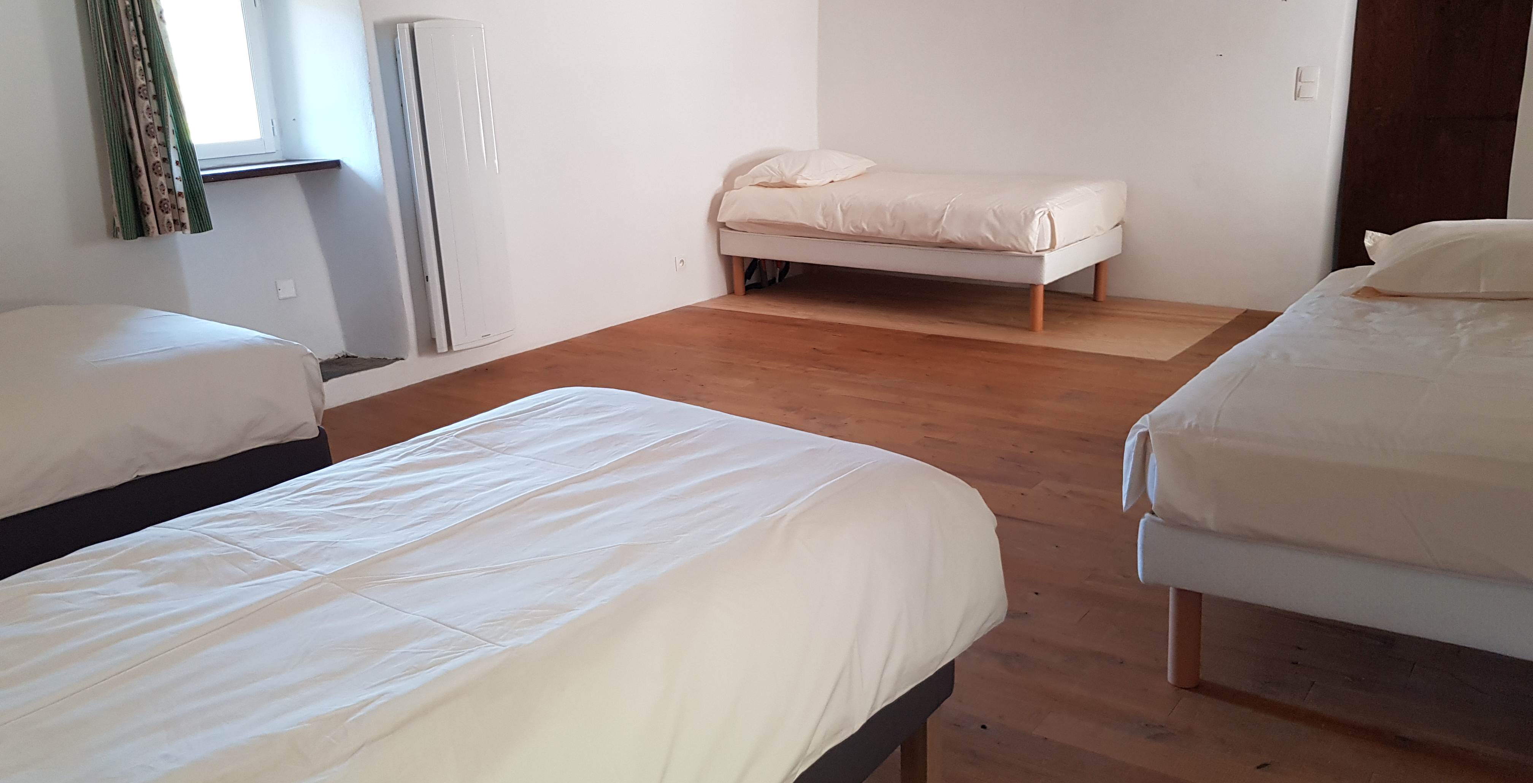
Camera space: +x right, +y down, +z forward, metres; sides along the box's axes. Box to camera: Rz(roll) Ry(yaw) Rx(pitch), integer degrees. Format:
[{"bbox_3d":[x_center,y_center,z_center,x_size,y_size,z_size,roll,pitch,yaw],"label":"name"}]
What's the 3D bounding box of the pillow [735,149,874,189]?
[{"bbox_3d":[0.206,-1.244,6.386,0.470,0.160,0.740,10,20,36],"label":"pillow"}]

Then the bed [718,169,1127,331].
[{"bbox_3d":[0.780,-0.794,6.094,1.925,0.602,0.930,10,20,36],"label":"bed"}]

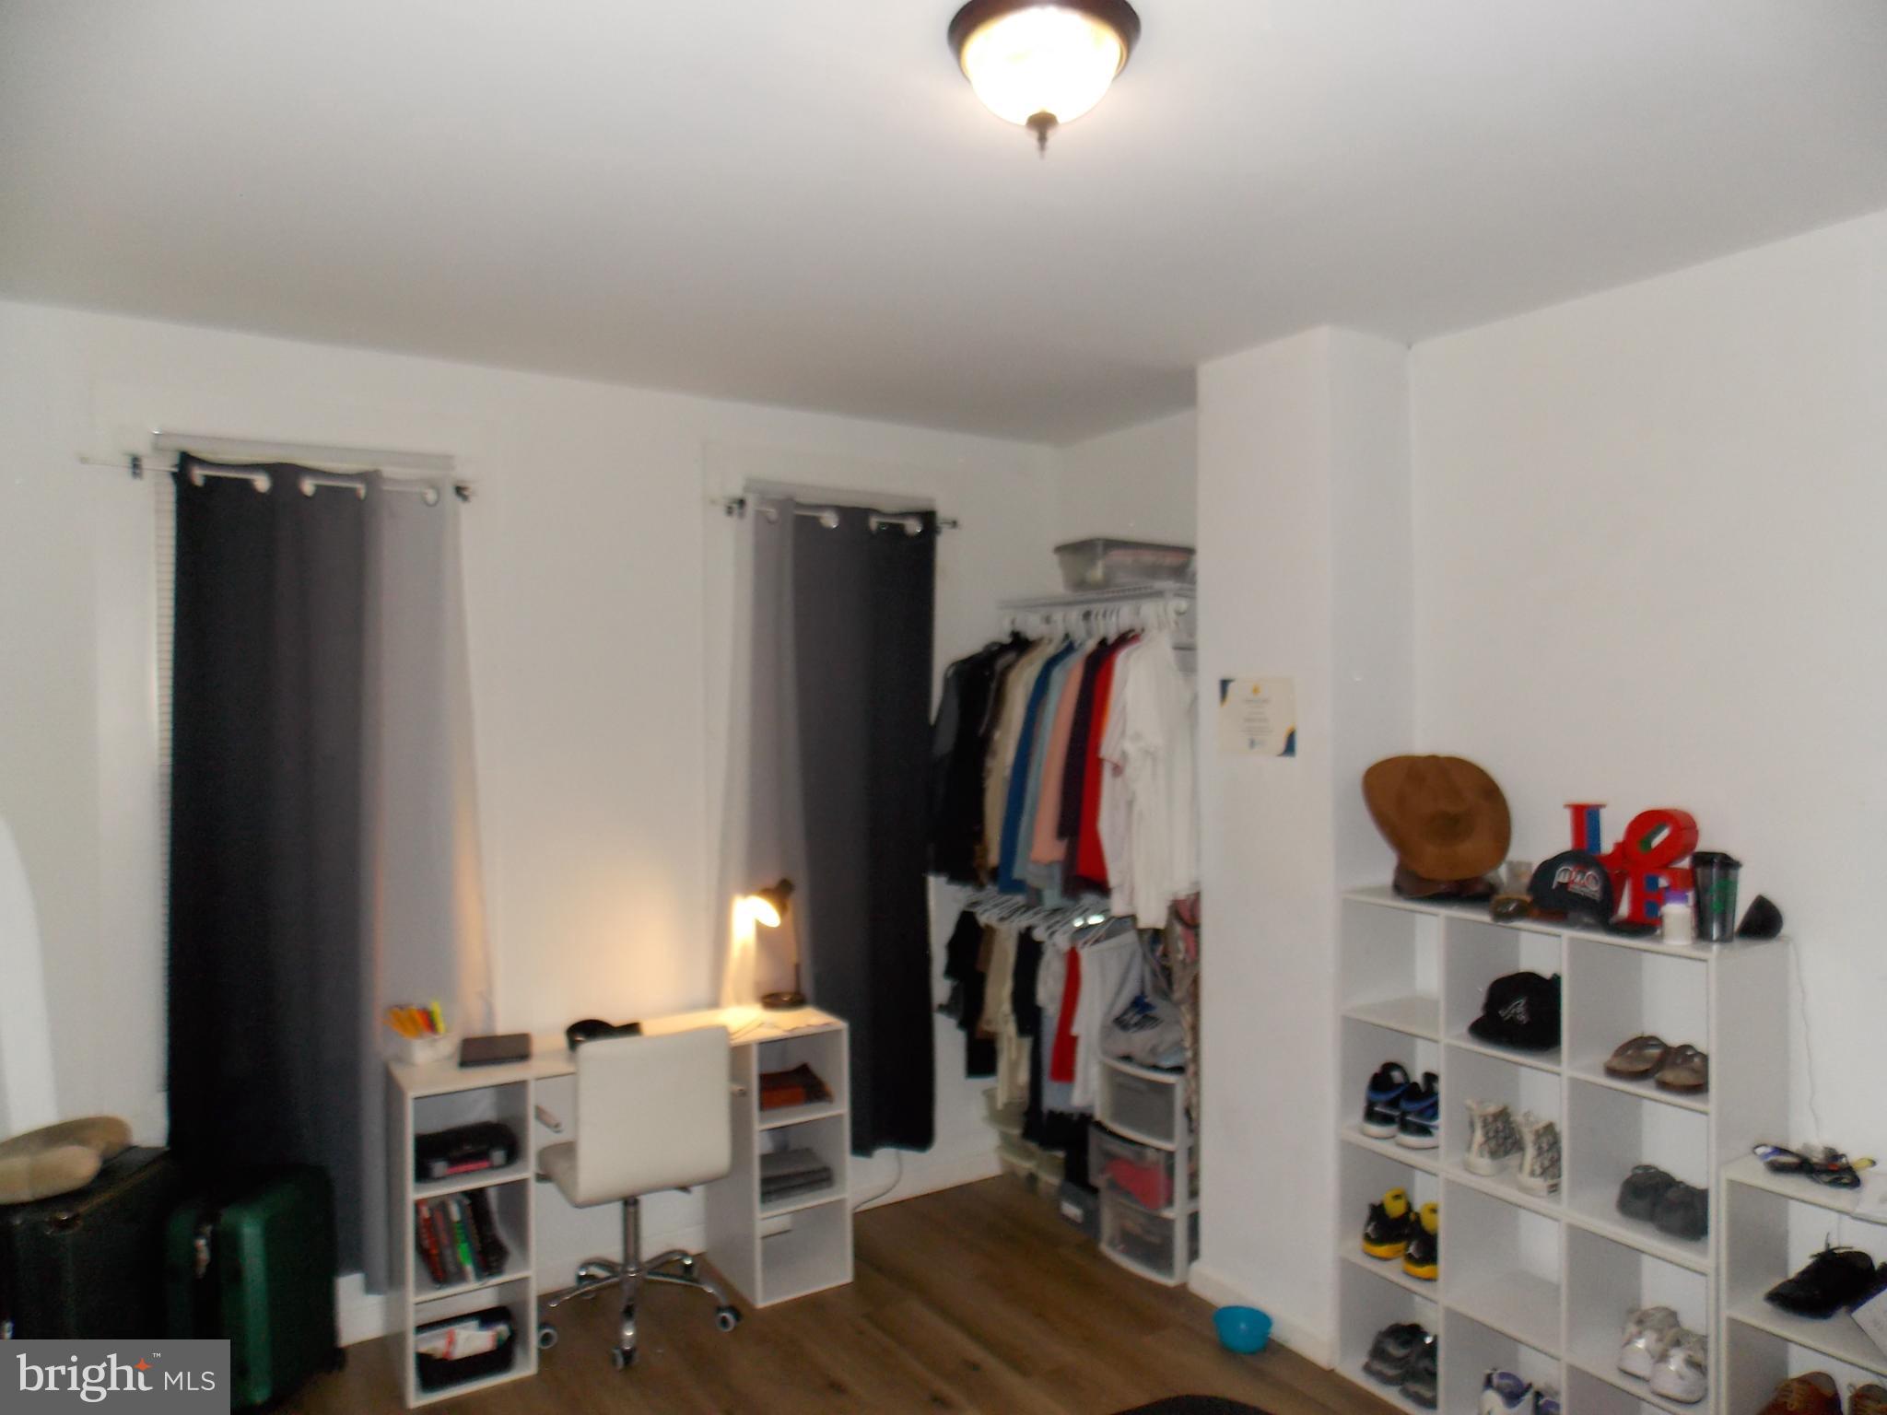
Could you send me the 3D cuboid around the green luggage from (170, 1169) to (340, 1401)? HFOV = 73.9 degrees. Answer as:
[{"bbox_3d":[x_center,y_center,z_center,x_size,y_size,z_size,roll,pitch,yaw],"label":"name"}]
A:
[{"bbox_3d":[-1.635,1.401,3.002,0.245,0.530,0.285,0,0,8],"label":"green luggage"}]

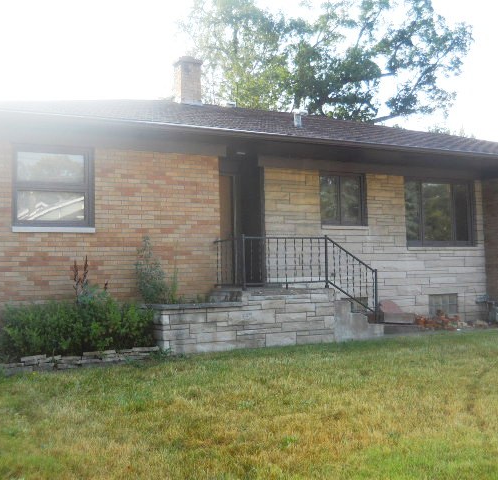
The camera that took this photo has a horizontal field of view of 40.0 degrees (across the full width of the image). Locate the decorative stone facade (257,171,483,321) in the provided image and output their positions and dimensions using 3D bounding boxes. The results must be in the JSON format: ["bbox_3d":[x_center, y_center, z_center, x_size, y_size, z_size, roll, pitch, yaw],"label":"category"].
[{"bbox_3d":[2.586,0.202,13.233,5.289,2.941,0.300,1,-4,-28],"label":"decorative stone facade"}]

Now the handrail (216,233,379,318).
[{"bbox_3d":[0.786,0.664,10.946,2.460,1.400,1.000,1,-4,-28],"label":"handrail"}]

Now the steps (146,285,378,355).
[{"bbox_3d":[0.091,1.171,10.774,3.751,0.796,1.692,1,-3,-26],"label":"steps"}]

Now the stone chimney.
[{"bbox_3d":[-1.390,-3.583,15.449,0.576,1.150,0.480,1,-4,-28],"label":"stone chimney"}]

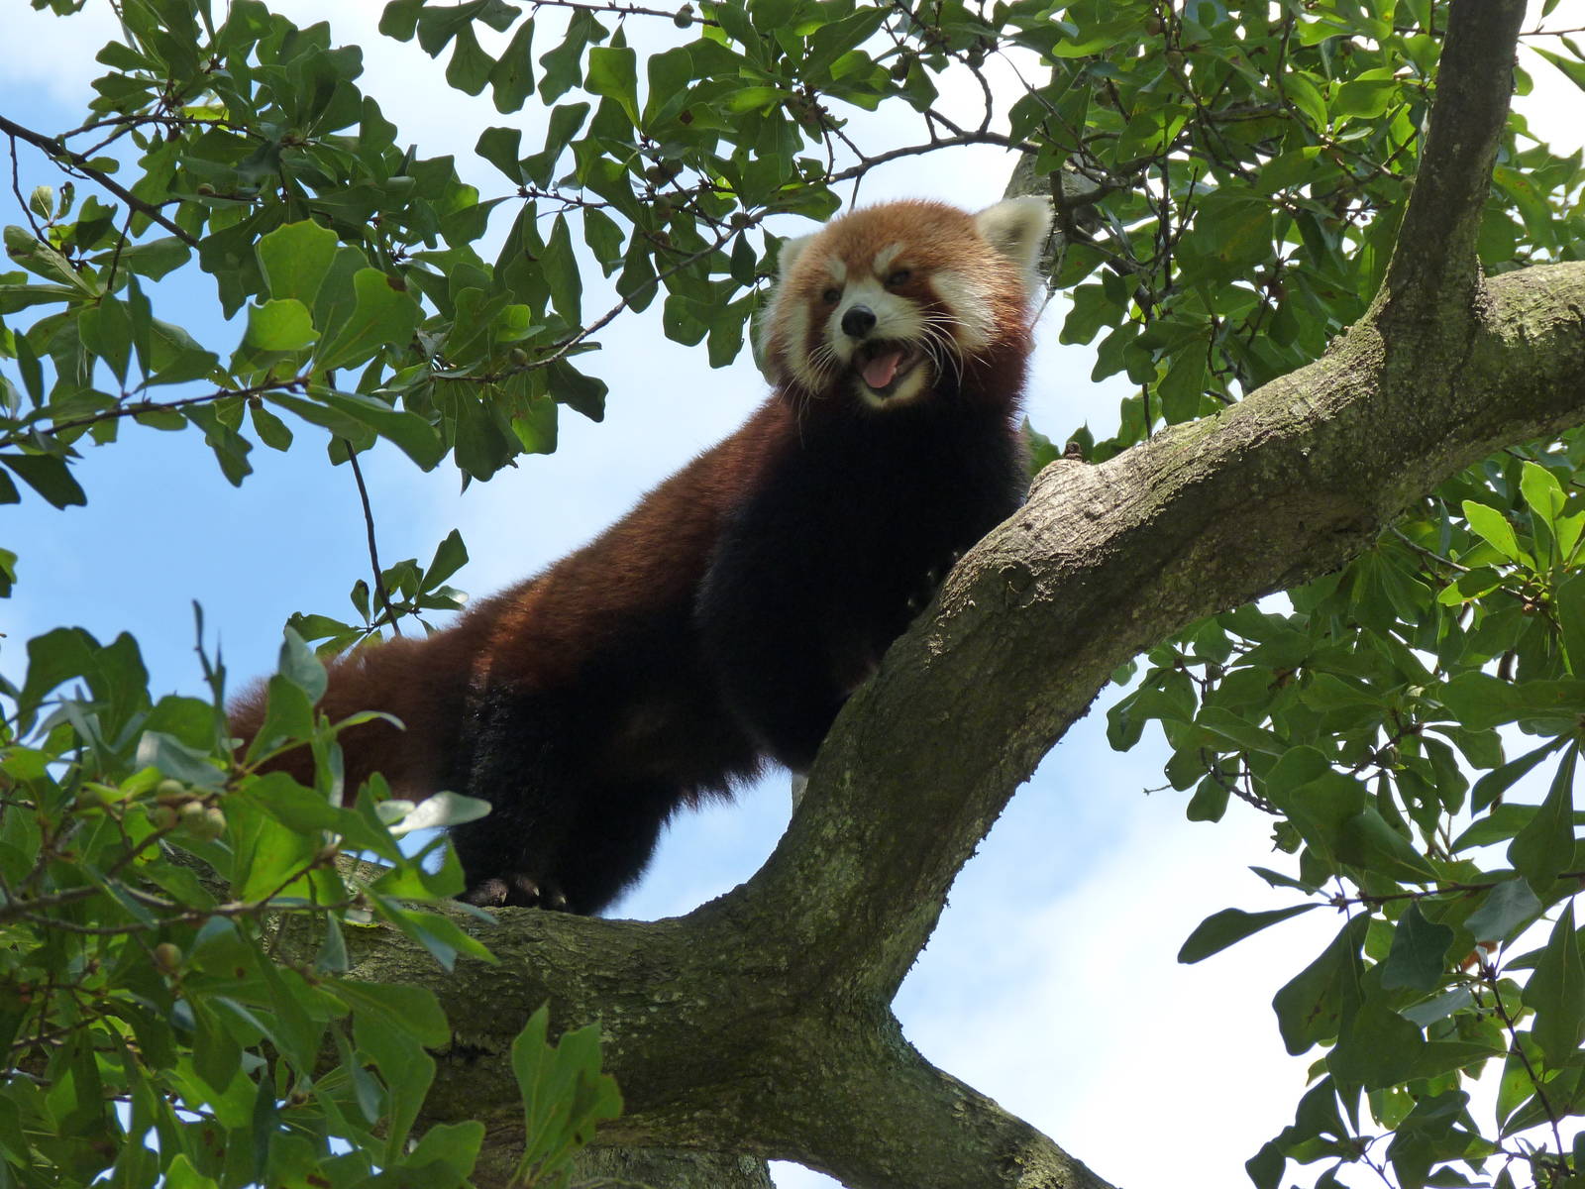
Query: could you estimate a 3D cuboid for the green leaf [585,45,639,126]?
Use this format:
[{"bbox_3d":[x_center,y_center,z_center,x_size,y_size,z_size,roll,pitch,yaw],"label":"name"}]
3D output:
[{"bbox_3d":[-0.139,-0.395,4.950,0.038,0.072,0.025,-23,-11,0],"label":"green leaf"}]

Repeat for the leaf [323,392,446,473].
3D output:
[{"bbox_3d":[-0.290,-0.116,4.500,0.102,0.016,0.040,31,-49,6],"label":"leaf"}]

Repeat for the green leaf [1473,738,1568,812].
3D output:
[{"bbox_3d":[0.514,0.127,4.500,0.086,0.030,0.024,-37,-31,-11],"label":"green leaf"}]

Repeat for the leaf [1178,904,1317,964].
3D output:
[{"bbox_3d":[0.318,0.237,4.450,0.104,0.015,0.042,-22,-42,3],"label":"leaf"}]

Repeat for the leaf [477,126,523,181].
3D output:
[{"bbox_3d":[-0.219,-0.329,4.750,0.036,0.012,0.055,-25,-71,12],"label":"leaf"}]

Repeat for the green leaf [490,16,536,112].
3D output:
[{"bbox_3d":[-0.217,-0.413,4.950,0.033,0.078,0.024,13,-11,0],"label":"green leaf"}]

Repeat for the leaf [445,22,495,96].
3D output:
[{"bbox_3d":[-0.240,-0.401,4.750,0.040,0.061,0.013,-5,15,4],"label":"leaf"}]

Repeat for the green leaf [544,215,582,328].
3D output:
[{"bbox_3d":[-0.178,-0.253,4.950,0.028,0.088,0.024,-8,-11,0],"label":"green leaf"}]

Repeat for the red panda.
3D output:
[{"bbox_3d":[-0.115,-0.026,4.620,0.610,0.430,0.250,-16,-27,35],"label":"red panda"}]

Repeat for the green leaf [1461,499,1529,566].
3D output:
[{"bbox_3d":[0.529,-0.047,4.800,0.064,0.013,0.032,48,-50,-6],"label":"green leaf"}]

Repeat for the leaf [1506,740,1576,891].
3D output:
[{"bbox_3d":[0.530,0.157,4.500,0.047,0.108,0.025,11,-11,0],"label":"leaf"}]

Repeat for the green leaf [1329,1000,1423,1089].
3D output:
[{"bbox_3d":[0.409,0.314,4.450,0.076,0.015,0.066,-16,-67,12],"label":"green leaf"}]

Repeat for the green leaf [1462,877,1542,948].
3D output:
[{"bbox_3d":[0.497,0.222,4.450,0.044,0.060,0.014,34,-16,23],"label":"green leaf"}]

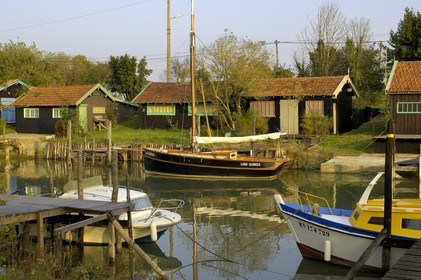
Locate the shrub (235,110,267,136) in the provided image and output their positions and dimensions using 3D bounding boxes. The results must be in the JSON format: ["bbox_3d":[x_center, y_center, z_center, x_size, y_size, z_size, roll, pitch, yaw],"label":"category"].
[{"bbox_3d":[2.650,-1.142,43.404,2.200,1.700,2.000,0,3,0],"label":"shrub"}]

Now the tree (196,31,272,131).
[{"bbox_3d":[1.650,-4.065,46.846,5.300,7.150,5.000,0,3,0],"label":"tree"}]

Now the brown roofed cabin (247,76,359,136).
[{"bbox_3d":[6.300,-2.470,46.535,6.900,4.000,4.500,2,4,31],"label":"brown roofed cabin"}]

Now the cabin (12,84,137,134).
[{"bbox_3d":[-9.750,-2.258,48.550,6.100,3.350,6.600,2,4,29],"label":"cabin"}]

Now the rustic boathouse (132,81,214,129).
[{"bbox_3d":[-1.400,-2.493,50.940,7.600,3.750,5.600,2,4,25],"label":"rustic boathouse"}]

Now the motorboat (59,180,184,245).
[{"bbox_3d":[-2.750,1.889,17.233,4.500,1.650,2.050,1,4,24],"label":"motorboat"}]

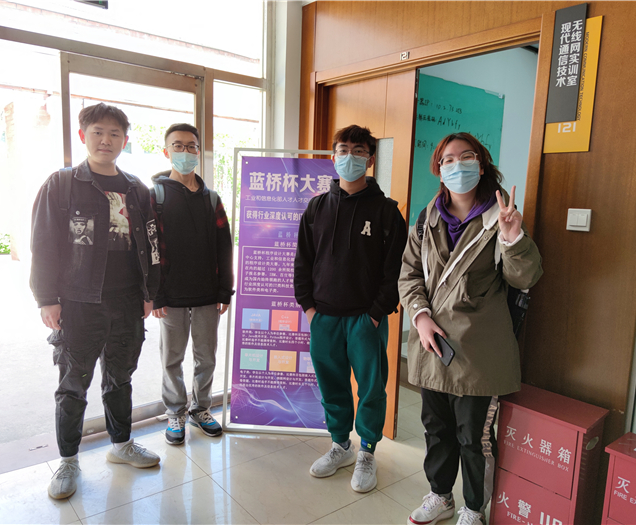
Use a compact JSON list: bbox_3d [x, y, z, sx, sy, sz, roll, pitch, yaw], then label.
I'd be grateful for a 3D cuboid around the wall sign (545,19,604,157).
[{"bbox_3d":[0.984,-0.708,1.893,0.030,0.545,0.178,-4,9,-39],"label":"wall sign"}]

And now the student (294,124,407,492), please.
[{"bbox_3d":[0.170,0.213,2.462,0.560,1.750,0.400,3,7,14],"label":"student"}]

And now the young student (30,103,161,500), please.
[{"bbox_3d":[-1.063,0.164,2.395,0.600,1.790,0.420,-4,8,-38],"label":"young student"}]

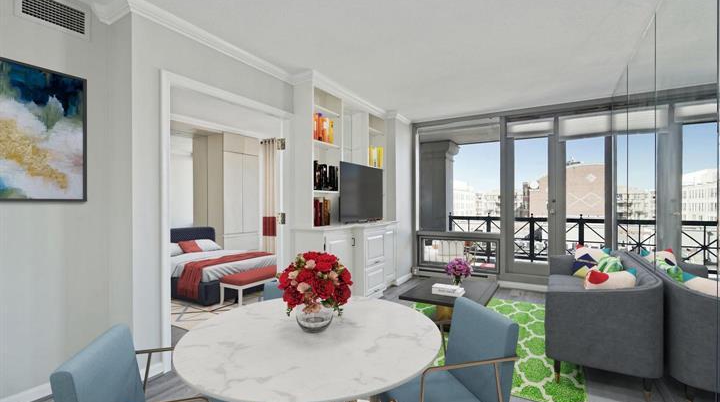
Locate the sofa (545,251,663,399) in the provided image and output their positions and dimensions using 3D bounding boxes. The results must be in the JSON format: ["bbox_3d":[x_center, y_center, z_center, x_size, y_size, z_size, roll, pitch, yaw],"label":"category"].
[{"bbox_3d":[2.008,0.885,2.805,0.655,0.750,1.790,0,0,30],"label":"sofa"}]

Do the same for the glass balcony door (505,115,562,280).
[{"bbox_3d":[2.383,-0.050,4.480,0.670,2.180,0.060,0,0,30],"label":"glass balcony door"}]

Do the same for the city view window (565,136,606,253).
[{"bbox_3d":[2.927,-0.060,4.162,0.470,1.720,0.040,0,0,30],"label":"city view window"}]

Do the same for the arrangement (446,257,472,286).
[{"bbox_3d":[1.040,0.745,3.380,0.280,0.290,0.280,0,0,30],"label":"arrangement"}]

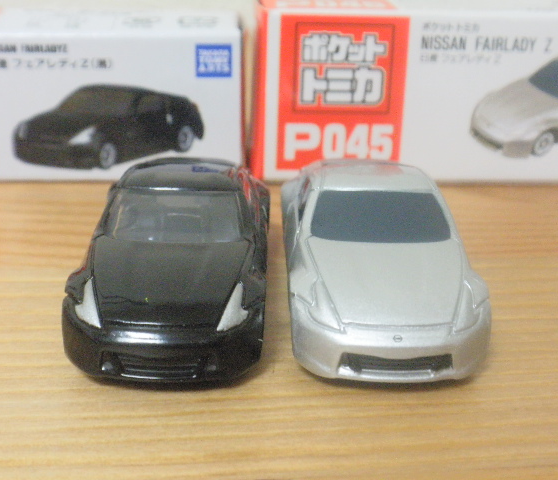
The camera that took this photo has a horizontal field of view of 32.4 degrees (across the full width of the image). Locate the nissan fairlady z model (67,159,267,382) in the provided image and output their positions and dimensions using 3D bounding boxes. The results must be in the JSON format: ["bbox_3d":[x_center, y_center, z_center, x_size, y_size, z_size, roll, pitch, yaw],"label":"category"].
[{"bbox_3d":[-0.011,0.001,0.112,0.021,0.015,0.047,1,22,0],"label":"nissan fairlady z model"}]

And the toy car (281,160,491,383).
[{"bbox_3d":[0.011,0.001,0.113,0.021,0.015,0.047,0,22,-2],"label":"toy car"}]

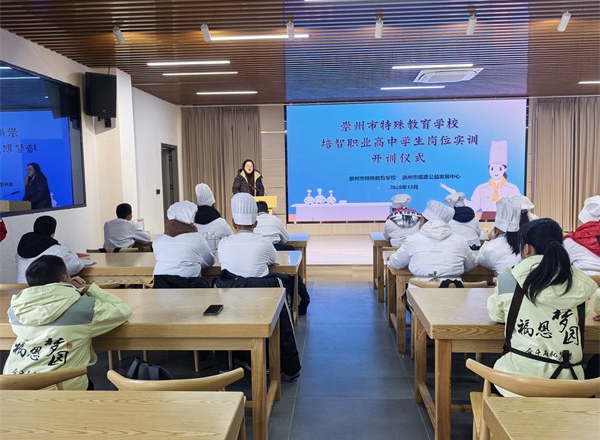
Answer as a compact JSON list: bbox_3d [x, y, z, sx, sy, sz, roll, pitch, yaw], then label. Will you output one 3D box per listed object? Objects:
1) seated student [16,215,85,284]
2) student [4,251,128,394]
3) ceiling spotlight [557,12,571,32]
[{"bbox_3d":[-2.041,0.565,3.956,0.490,1.220,0.720,1,5,24],"label":"seated student"},{"bbox_3d":[-1.185,0.750,2.450,0.580,1.160,0.720,1,6,16],"label":"student"},{"bbox_3d":[2.692,-2.006,4.759,0.080,0.175,0.080,0,49,4],"label":"ceiling spotlight"}]

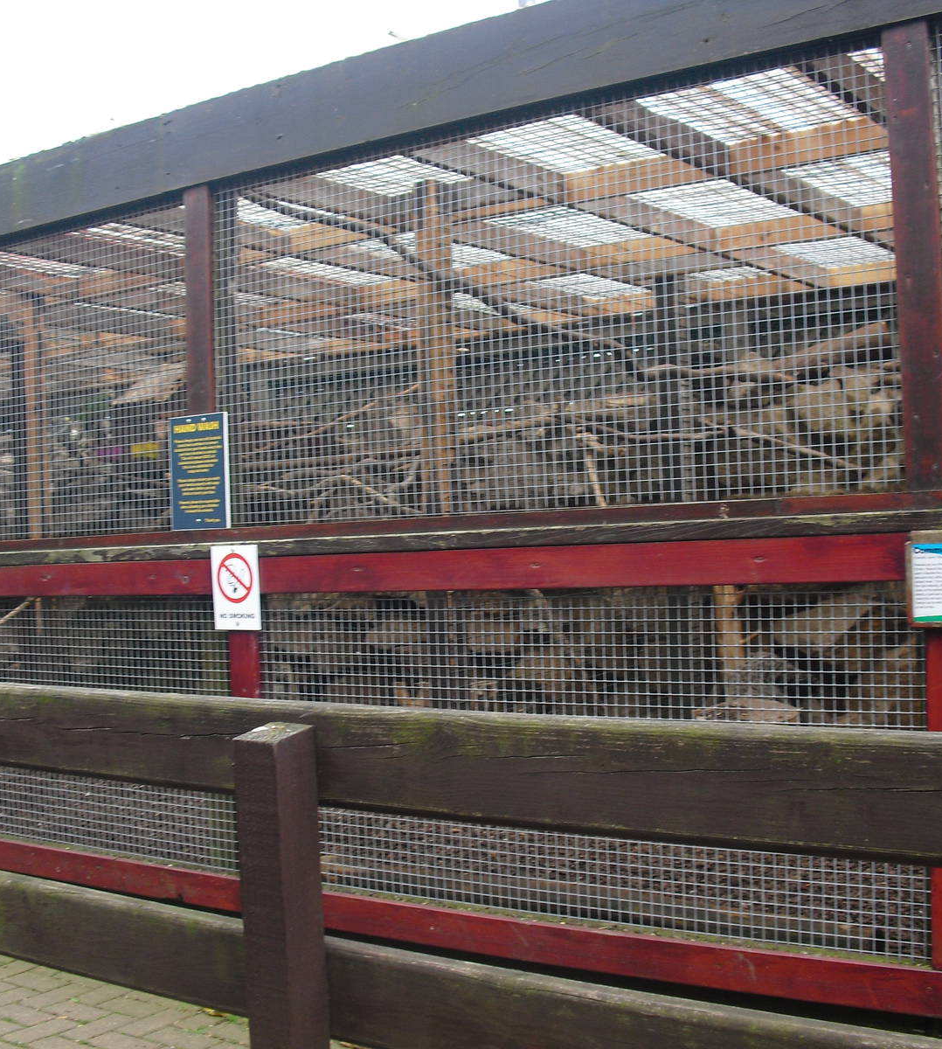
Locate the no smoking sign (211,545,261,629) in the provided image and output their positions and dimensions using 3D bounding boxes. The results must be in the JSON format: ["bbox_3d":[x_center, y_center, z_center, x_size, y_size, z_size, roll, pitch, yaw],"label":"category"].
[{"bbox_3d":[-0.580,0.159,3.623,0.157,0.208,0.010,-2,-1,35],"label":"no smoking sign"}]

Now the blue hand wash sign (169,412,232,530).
[{"bbox_3d":[-0.699,-0.135,3.757,0.197,0.295,0.018,-2,-1,35],"label":"blue hand wash sign"}]

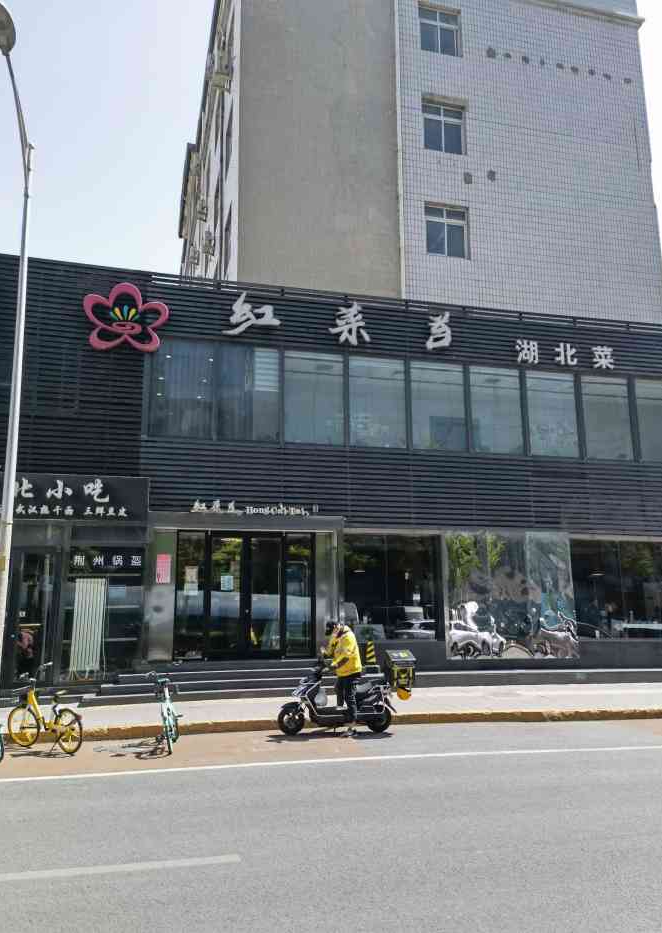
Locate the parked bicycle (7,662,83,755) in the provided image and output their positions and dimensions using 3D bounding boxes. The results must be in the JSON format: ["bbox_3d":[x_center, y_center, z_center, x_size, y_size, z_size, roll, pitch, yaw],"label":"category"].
[{"bbox_3d":[-3.931,3.410,10.193,1.580,1.080,0.560,-8,-14,33],"label":"parked bicycle"}]

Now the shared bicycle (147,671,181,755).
[{"bbox_3d":[-2.275,3.392,10.192,0.560,1.040,1.580,2,-12,-9],"label":"shared bicycle"}]

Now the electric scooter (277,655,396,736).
[{"bbox_3d":[0.077,3.449,11.032,1.770,1.160,0.680,3,-12,-14],"label":"electric scooter"}]

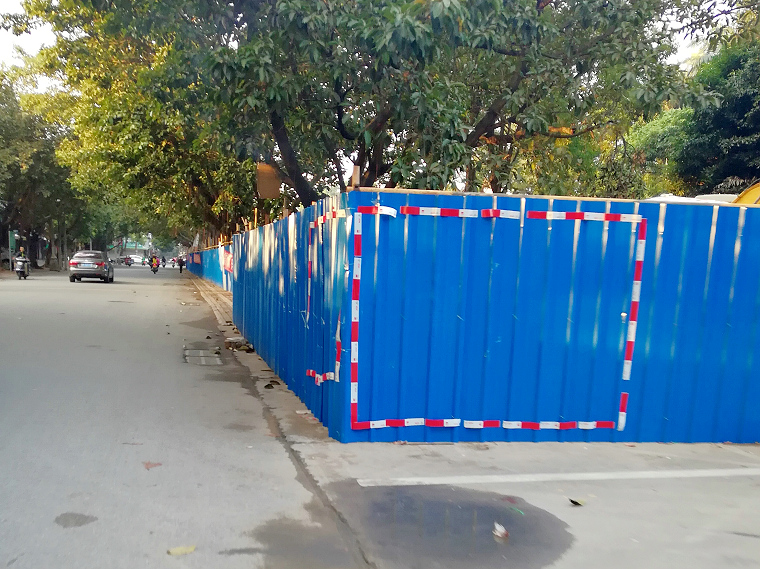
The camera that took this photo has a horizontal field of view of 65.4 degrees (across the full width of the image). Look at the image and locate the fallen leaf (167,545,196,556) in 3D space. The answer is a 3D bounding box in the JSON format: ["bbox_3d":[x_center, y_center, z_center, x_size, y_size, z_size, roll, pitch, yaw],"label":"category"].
[{"bbox_3d":[-0.878,1.170,2.620,0.125,0.018,0.055,0,4,-34],"label":"fallen leaf"}]

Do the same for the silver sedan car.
[{"bbox_3d":[-14.621,-0.938,30.260,1.820,1.470,4.700,1,3,-19],"label":"silver sedan car"}]

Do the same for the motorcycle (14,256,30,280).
[{"bbox_3d":[-17.414,-0.808,28.854,0.700,1.140,1.750,1,3,-19],"label":"motorcycle"}]

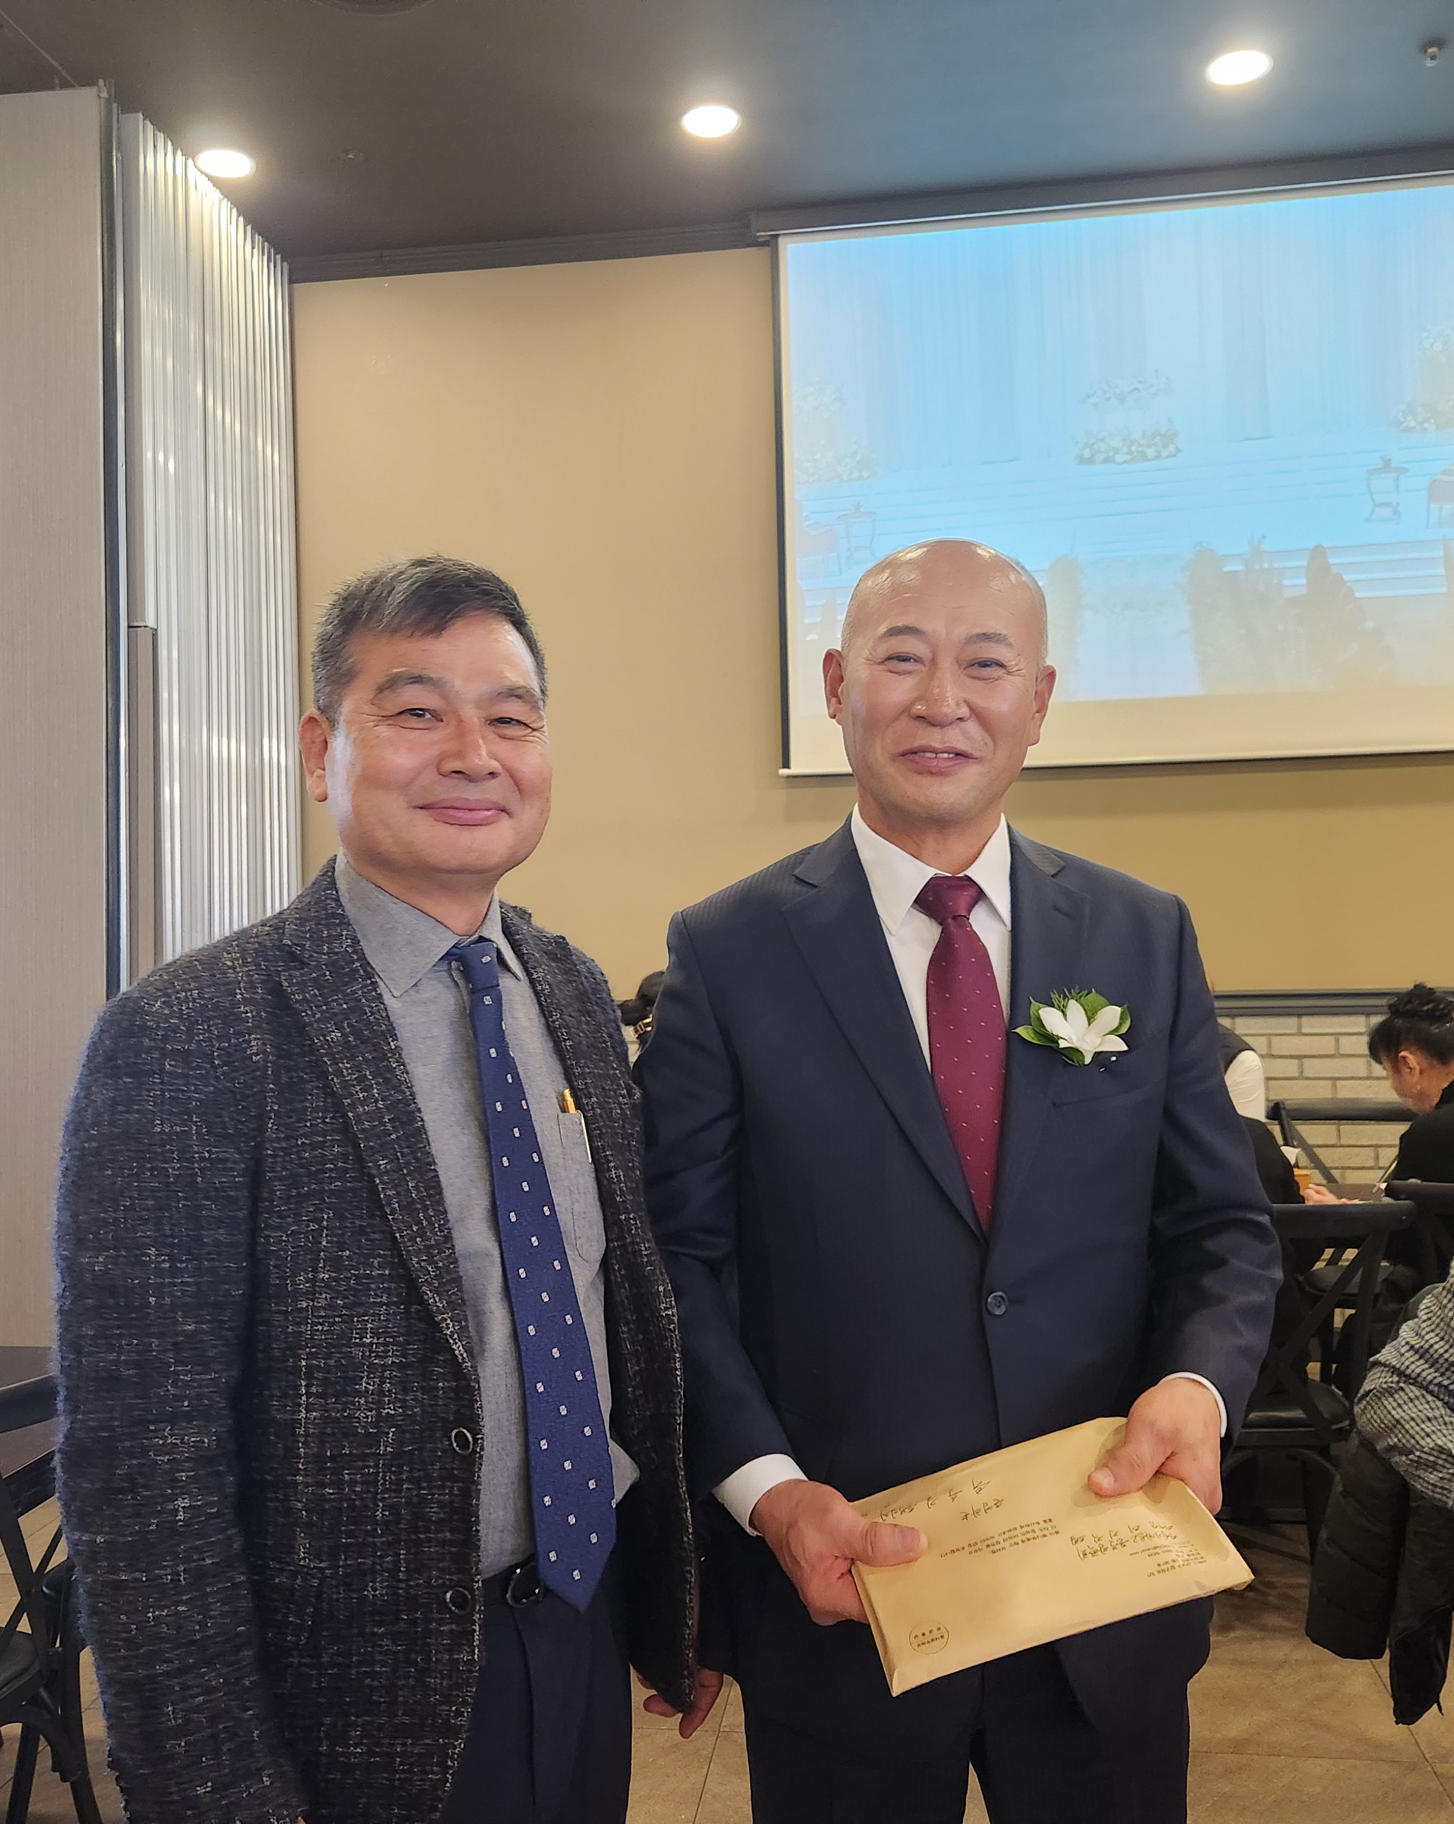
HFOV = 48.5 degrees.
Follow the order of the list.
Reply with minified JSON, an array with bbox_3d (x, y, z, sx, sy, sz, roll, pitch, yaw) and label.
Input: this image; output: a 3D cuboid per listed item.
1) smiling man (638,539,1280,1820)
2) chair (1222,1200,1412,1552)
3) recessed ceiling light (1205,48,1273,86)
[{"bbox_3d":[0.197,0.572,1.335,0.540,1.750,0.420,-1,0,0],"label":"smiling man"},{"bbox_3d":[1.103,0.998,3.311,0.480,0.880,0.510,-1,0,9],"label":"chair"},{"bbox_3d":[1.342,-2.223,4.225,0.178,0.040,0.178,-1,0,9],"label":"recessed ceiling light"}]

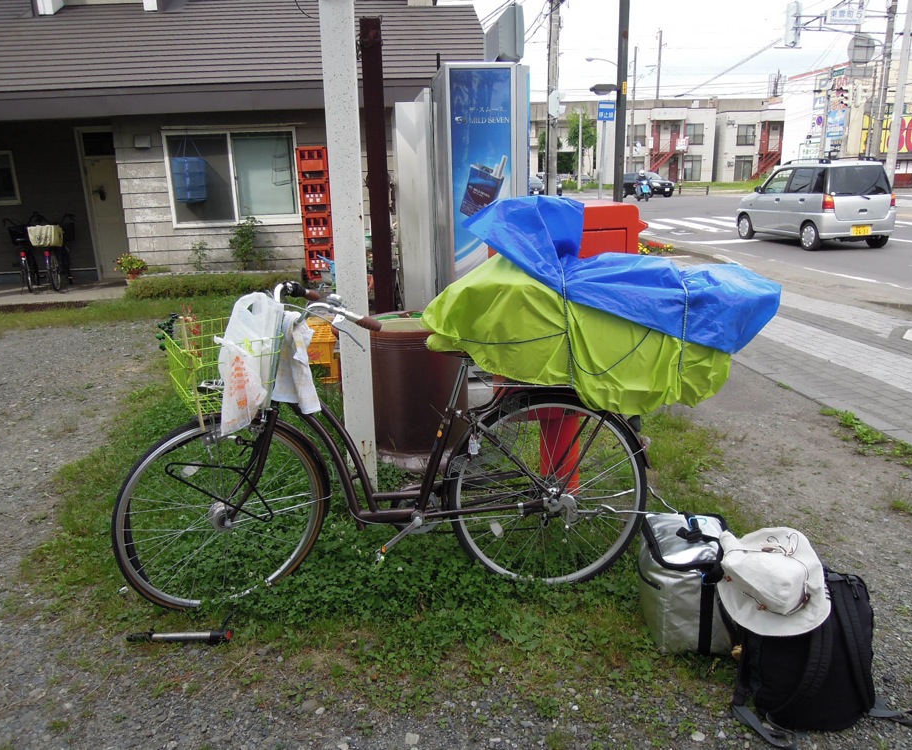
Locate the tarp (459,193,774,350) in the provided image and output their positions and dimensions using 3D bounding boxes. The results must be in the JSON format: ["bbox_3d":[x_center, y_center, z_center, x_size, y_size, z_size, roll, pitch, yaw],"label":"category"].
[{"bbox_3d":[0.511,-0.326,2.250,0.950,0.470,0.440,-3,16,-5],"label":"tarp"}]

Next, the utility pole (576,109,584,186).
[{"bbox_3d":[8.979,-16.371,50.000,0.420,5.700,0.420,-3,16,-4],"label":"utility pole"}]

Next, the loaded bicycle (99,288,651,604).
[{"bbox_3d":[-0.236,0.262,2.295,1.790,1.080,0.600,-3,16,-3],"label":"loaded bicycle"}]

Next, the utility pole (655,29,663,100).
[{"bbox_3d":[24.827,-37.823,85.000,0.420,8.600,0.420,-2,16,0],"label":"utility pole"}]

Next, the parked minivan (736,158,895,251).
[{"bbox_3d":[6.800,-3.370,13.460,1.500,1.600,3.420,-3,16,-5],"label":"parked minivan"}]

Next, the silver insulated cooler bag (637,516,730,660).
[{"bbox_3d":[0.775,0.673,2.260,0.285,0.300,0.345,0,16,5],"label":"silver insulated cooler bag"}]

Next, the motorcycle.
[{"bbox_3d":[9.491,-9.339,35.000,0.700,1.150,1.750,-3,16,-3],"label":"motorcycle"}]

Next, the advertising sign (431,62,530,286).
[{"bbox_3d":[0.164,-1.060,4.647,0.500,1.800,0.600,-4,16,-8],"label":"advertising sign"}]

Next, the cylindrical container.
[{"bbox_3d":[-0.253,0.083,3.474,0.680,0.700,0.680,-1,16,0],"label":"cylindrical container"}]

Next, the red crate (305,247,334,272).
[{"bbox_3d":[-1.755,-1.470,8.980,0.360,0.360,0.280,-3,16,-4],"label":"red crate"}]

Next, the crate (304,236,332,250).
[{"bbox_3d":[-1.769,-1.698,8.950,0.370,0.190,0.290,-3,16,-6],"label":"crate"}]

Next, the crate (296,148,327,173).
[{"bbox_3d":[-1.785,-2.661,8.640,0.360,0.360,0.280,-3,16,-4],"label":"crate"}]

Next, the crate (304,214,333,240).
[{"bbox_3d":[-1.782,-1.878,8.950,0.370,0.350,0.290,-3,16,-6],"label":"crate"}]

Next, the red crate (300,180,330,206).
[{"bbox_3d":[-1.773,-2.269,8.750,0.360,0.360,0.280,-3,16,-4],"label":"red crate"}]

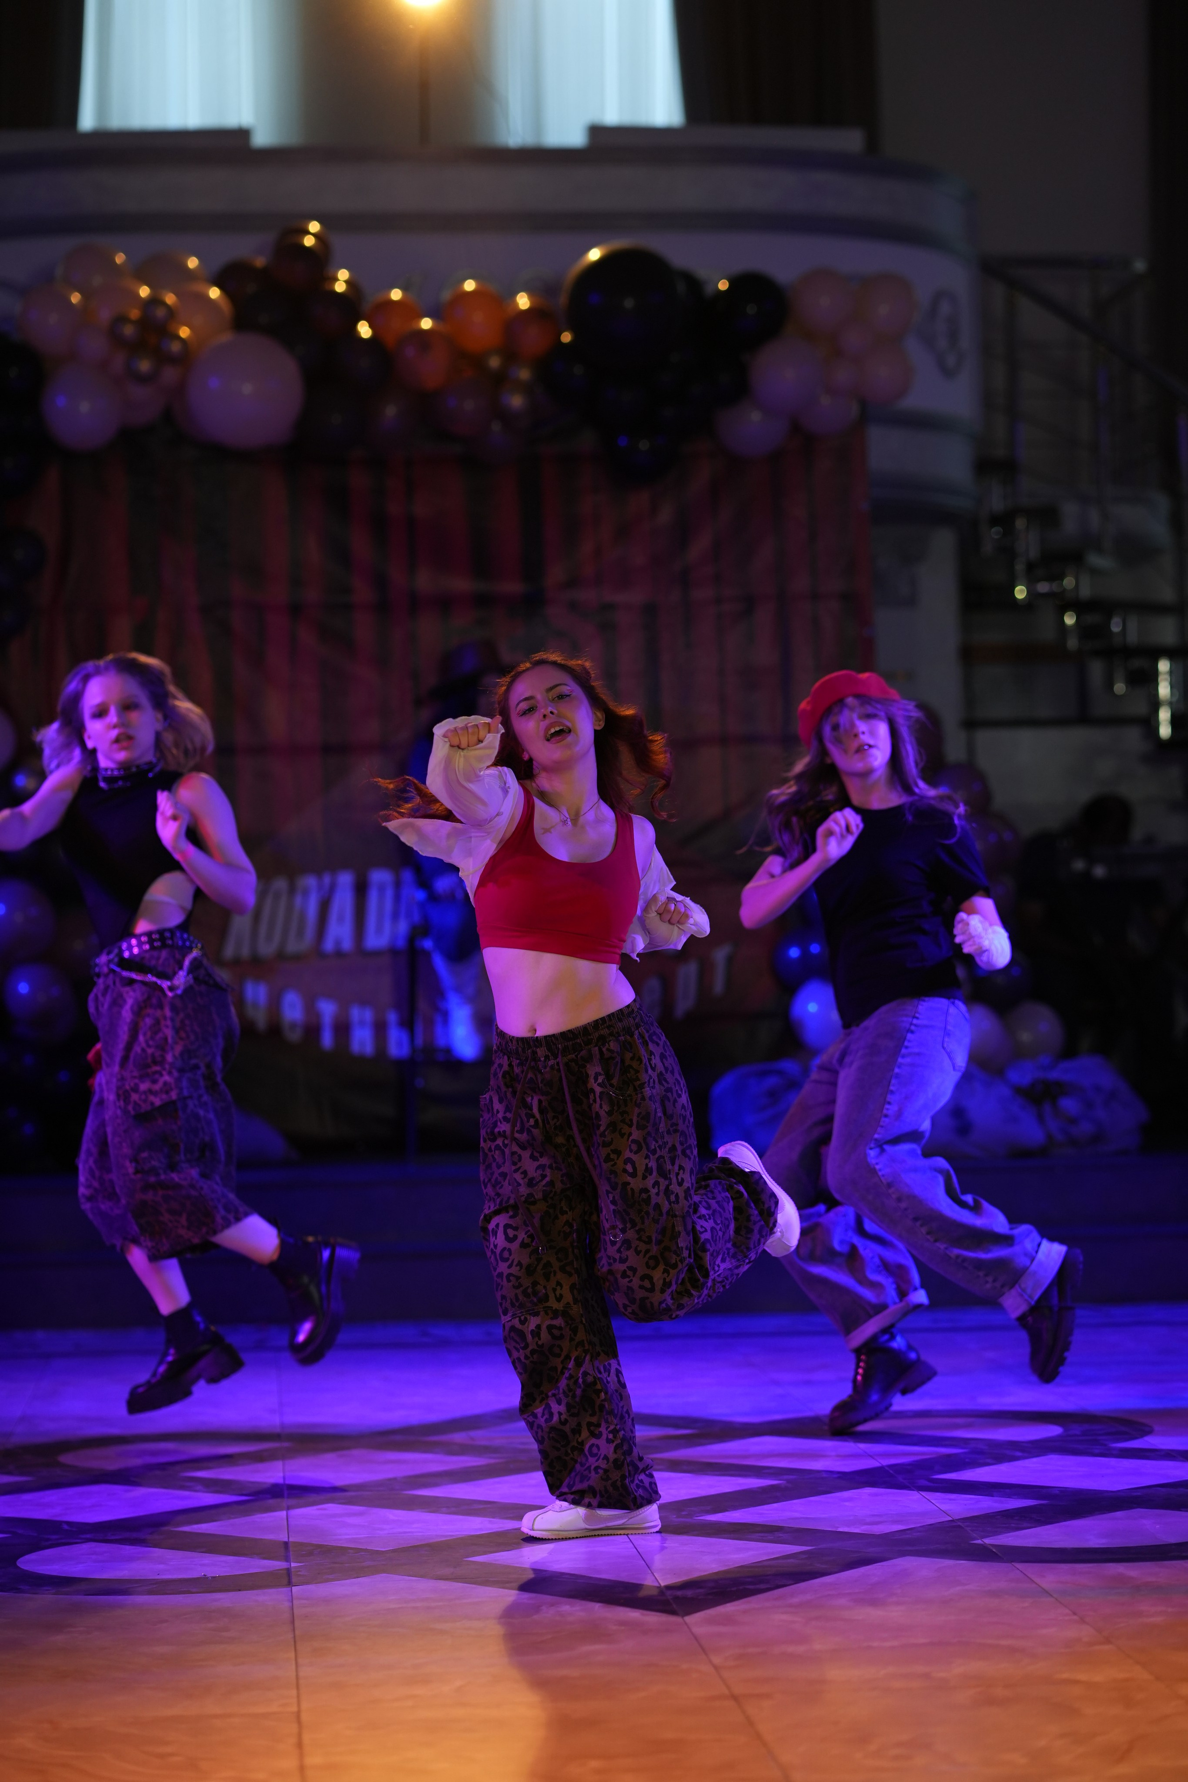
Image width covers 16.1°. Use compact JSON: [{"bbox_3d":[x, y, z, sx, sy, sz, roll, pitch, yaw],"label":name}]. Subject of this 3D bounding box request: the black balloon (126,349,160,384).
[{"bbox_3d":[-1.464,-1.701,13.650,0.108,0.117,0.108,0,-1,-5],"label":"black balloon"}]

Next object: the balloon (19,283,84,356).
[{"bbox_3d":[-1.683,-1.769,13.036,0.207,0.229,0.207,-1,-1,-5],"label":"balloon"}]

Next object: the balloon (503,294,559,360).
[{"bbox_3d":[-0.194,-1.756,13.155,0.187,0.218,0.187,-1,-1,-5],"label":"balloon"}]

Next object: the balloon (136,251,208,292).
[{"bbox_3d":[-1.321,-1.897,13.165,0.218,0.218,0.218,-1,-1,-5],"label":"balloon"}]

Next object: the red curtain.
[{"bbox_3d":[-0.535,-0.381,14.500,3.000,2.500,0.100,-1,-1,-3],"label":"red curtain"}]

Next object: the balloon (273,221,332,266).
[{"bbox_3d":[-1.004,-2.209,14.511,0.202,0.211,0.207,-1,-1,-3],"label":"balloon"}]

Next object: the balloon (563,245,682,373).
[{"bbox_3d":[0.093,-1.897,13.700,0.390,0.417,0.390,0,-1,-5],"label":"balloon"}]

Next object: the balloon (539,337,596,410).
[{"bbox_3d":[-0.065,-1.618,13.165,0.205,0.218,0.205,-1,-1,-5],"label":"balloon"}]

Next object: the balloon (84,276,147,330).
[{"bbox_3d":[-1.557,-1.909,13.750,0.209,0.209,0.209,0,-1,-5],"label":"balloon"}]

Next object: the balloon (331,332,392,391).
[{"bbox_3d":[-0.792,-1.806,14.365,0.209,0.214,0.209,-1,-1,-3],"label":"balloon"}]

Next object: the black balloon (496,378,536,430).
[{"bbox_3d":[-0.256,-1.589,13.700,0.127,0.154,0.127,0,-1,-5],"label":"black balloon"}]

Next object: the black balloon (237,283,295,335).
[{"bbox_3d":[-1.020,-1.791,13.088,0.186,0.195,0.186,-1,-1,-5],"label":"black balloon"}]

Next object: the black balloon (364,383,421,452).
[{"bbox_3d":[-0.692,-1.620,14.416,0.196,0.234,0.200,-1,-1,-3],"label":"black balloon"}]

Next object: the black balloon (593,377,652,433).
[{"bbox_3d":[0.096,-1.537,13.178,0.196,0.201,0.196,-1,-1,-5],"label":"black balloon"}]

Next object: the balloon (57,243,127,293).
[{"bbox_3d":[-1.733,-2.116,14.520,0.245,0.245,0.245,-1,-1,-3],"label":"balloon"}]

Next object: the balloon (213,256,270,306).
[{"bbox_3d":[-1.149,-1.984,13.800,0.192,0.196,0.192,0,-1,-5],"label":"balloon"}]

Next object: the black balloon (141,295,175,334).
[{"bbox_3d":[-1.467,-1.937,14.159,0.112,0.127,0.117,-1,-1,-3],"label":"black balloon"}]

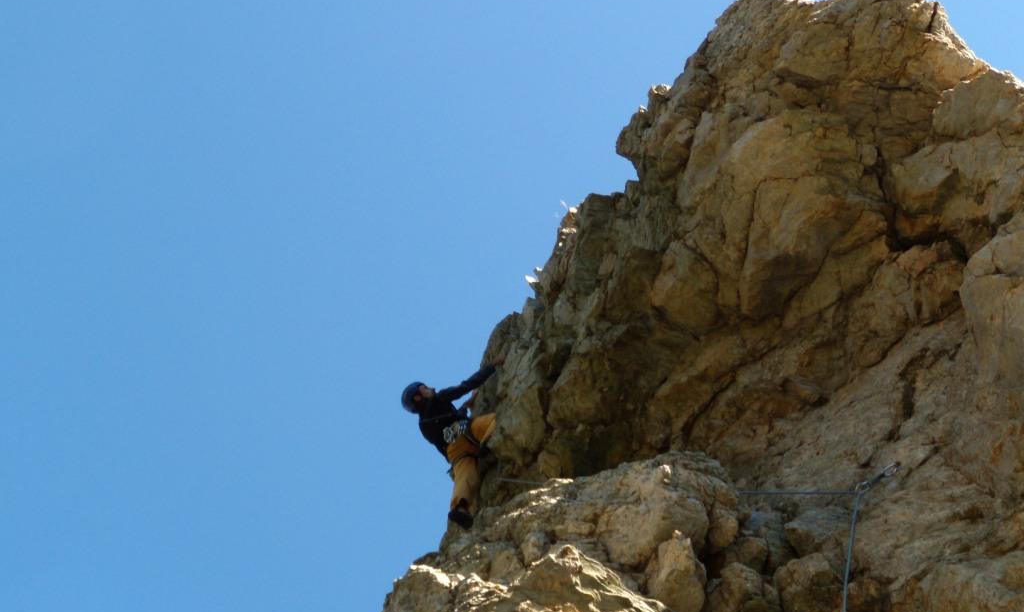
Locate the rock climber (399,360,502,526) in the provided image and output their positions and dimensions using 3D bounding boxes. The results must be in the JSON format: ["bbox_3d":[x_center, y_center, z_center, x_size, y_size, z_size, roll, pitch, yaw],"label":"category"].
[{"bbox_3d":[-0.571,1.298,16.200,0.900,1.750,0.620,10,-32,-15],"label":"rock climber"}]

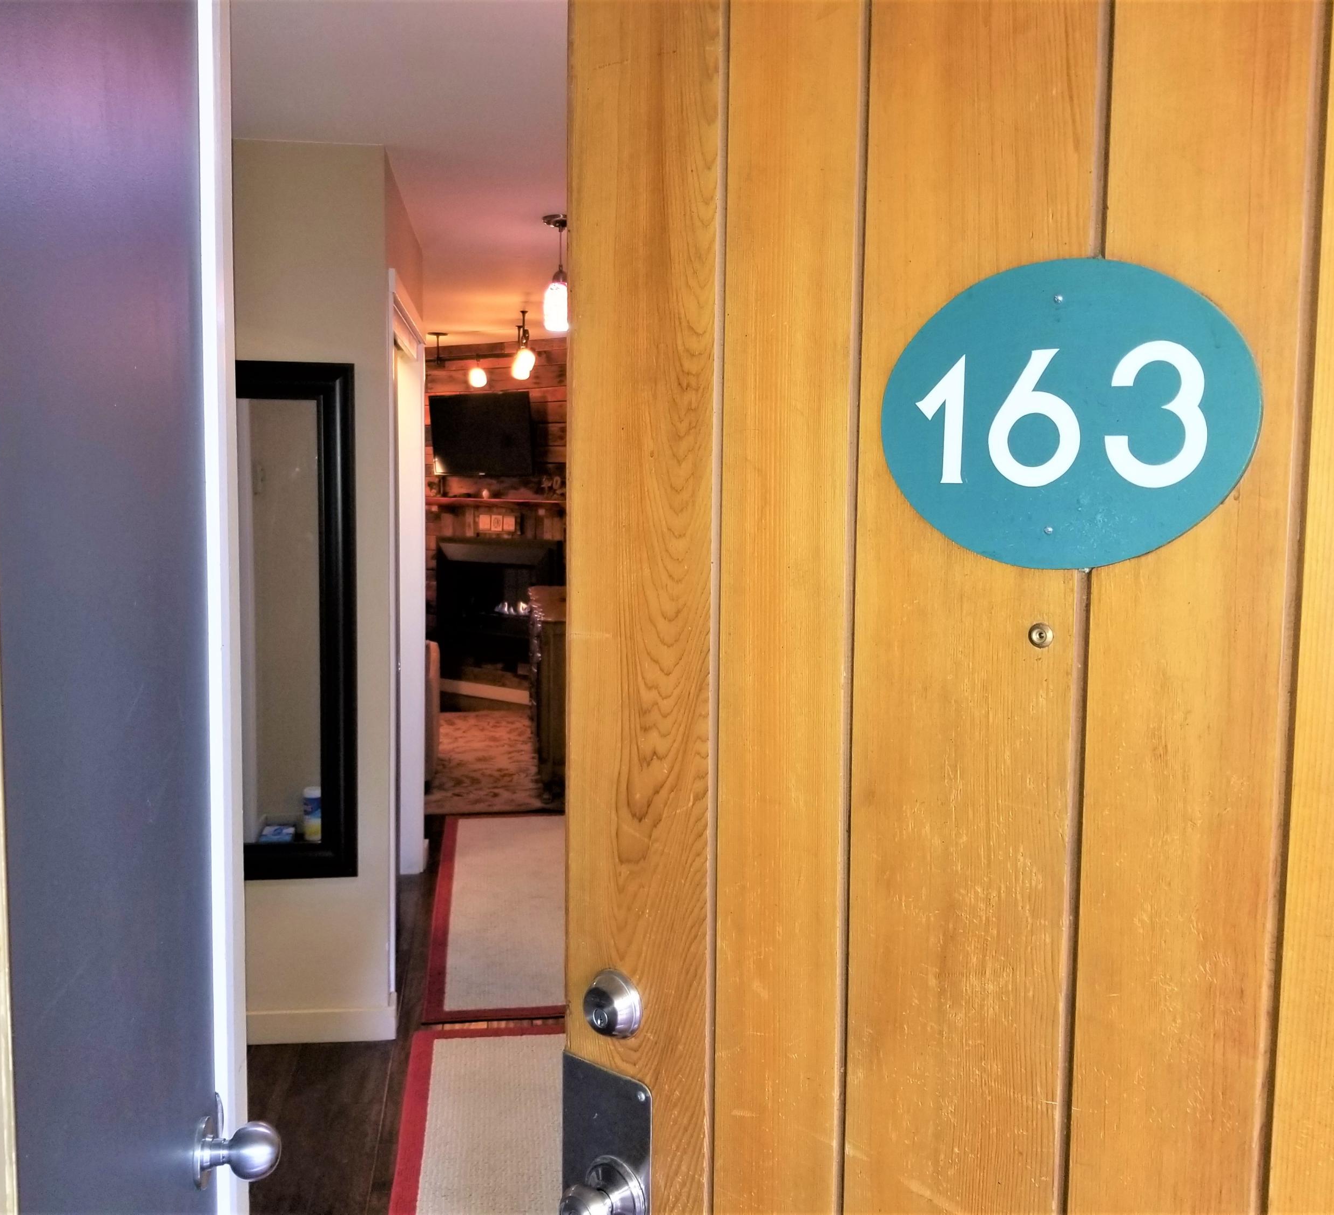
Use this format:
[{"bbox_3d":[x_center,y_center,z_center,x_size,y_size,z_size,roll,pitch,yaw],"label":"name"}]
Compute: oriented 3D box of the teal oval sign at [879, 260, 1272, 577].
[{"bbox_3d":[0.270,-0.132,0.842,0.256,0.208,0.010,5,6,37],"label":"teal oval sign"}]

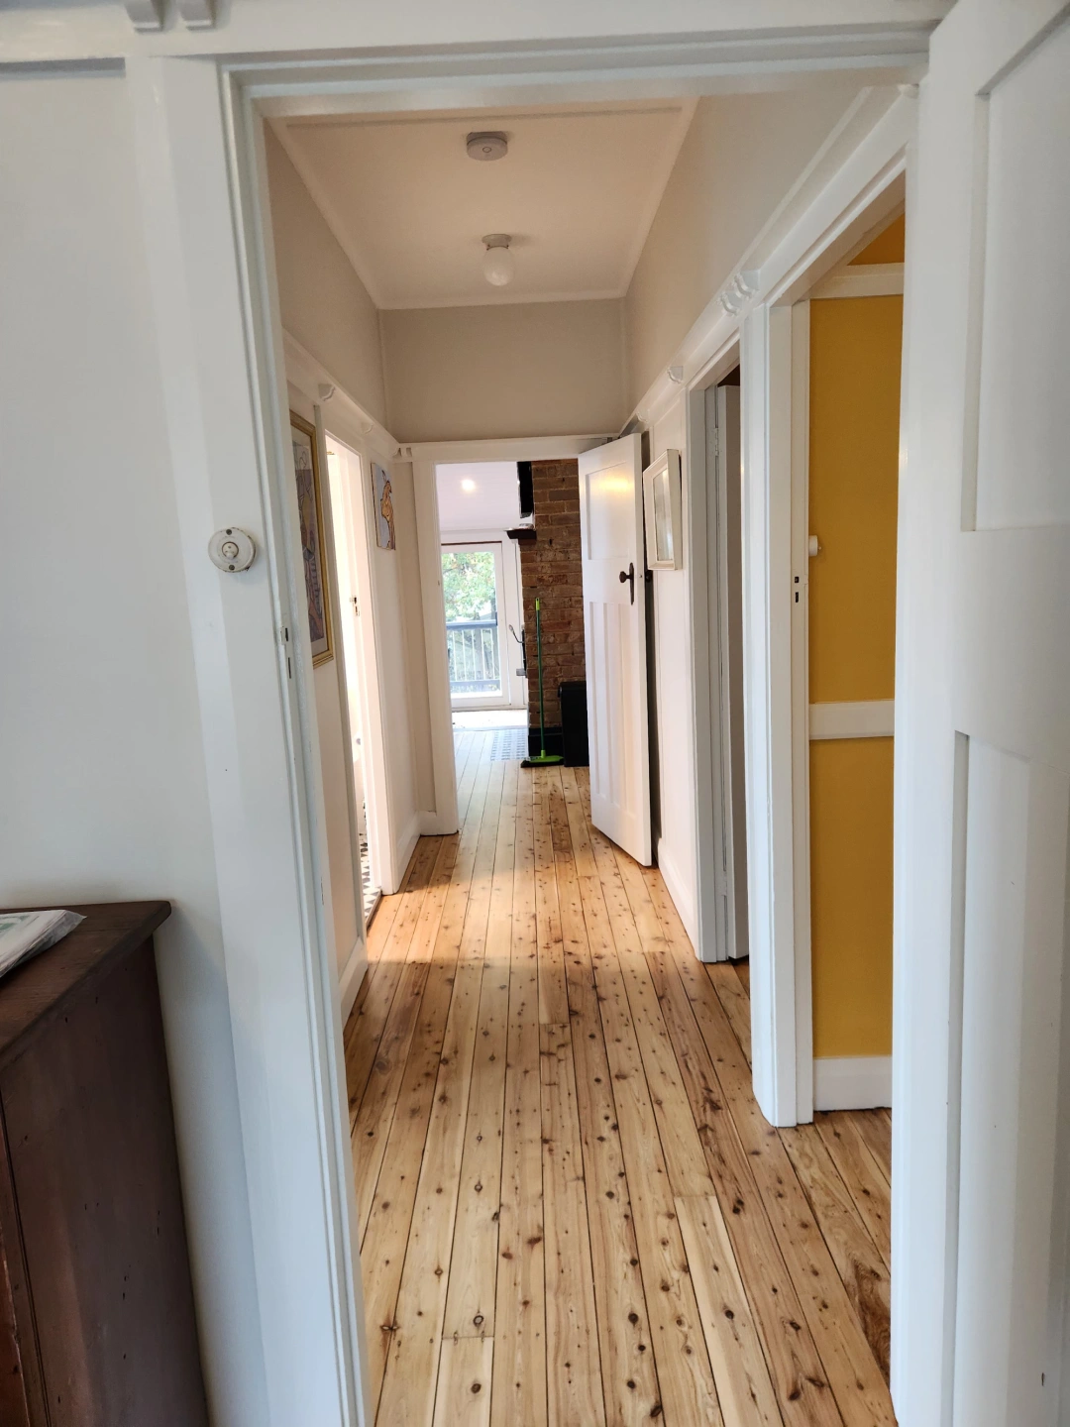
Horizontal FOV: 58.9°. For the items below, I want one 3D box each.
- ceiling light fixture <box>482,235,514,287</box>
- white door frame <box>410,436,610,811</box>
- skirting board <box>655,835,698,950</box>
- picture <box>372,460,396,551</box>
[{"bbox_3d":[-0.157,-1.933,4.056,0.130,0.192,0.130,-3,9,0],"label":"ceiling light fixture"},{"bbox_3d":[-0.079,-0.399,5.210,1.050,2.140,0.120,-3,9,0],"label":"white door frame"},{"bbox_3d":[0.614,0.761,4.107,0.020,0.140,0.980,-3,9,0],"label":"skirting board"},{"bbox_3d":[-0.746,-1.005,4.672,0.025,0.380,0.630,-3,9,0],"label":"picture"}]

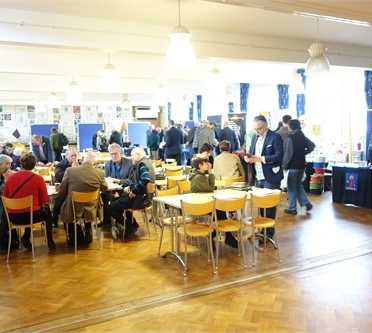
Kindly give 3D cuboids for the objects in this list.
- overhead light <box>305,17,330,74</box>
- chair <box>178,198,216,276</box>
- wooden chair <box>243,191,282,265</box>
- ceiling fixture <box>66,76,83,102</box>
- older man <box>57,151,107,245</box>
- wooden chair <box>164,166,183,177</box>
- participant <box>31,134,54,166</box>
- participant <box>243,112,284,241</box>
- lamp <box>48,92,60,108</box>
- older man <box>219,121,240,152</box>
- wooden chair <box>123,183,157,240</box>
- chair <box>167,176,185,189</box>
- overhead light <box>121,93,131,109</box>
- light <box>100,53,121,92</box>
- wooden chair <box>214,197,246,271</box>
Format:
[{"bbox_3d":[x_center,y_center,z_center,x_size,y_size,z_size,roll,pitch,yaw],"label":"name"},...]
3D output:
[{"bbox_3d":[1.860,-1.705,5.483,0.345,0.795,0.345,-1,6,0],"label":"overhead light"},{"bbox_3d":[0.128,0.743,4.401,0.410,0.820,0.490,-2,6,-9],"label":"chair"},{"bbox_3d":[0.903,0.710,4.749,0.410,0.820,0.470,-3,6,-13],"label":"wooden chair"},{"bbox_3d":[-3.170,-2.173,11.000,0.410,0.720,0.410,-4,7,-26],"label":"ceiling fixture"},{"bbox_3d":[-1.464,0.427,5.550,0.620,1.300,0.780,-1,6,0],"label":"older man"},{"bbox_3d":[-0.240,0.402,7.720,0.400,0.790,0.460,-2,6,-3],"label":"wooden chair"},{"bbox_3d":[-3.520,-0.050,9.550,0.550,1.450,0.600,1,6,18],"label":"participant"},{"bbox_3d":[1.074,0.170,5.323,0.430,1.740,0.510,-6,7,-38],"label":"participant"},{"bbox_3d":[-5.114,-2.549,15.058,0.420,0.570,0.420,-1,6,0],"label":"lamp"},{"bbox_3d":[1.249,-0.401,11.184,0.530,1.756,0.360,-2,6,-9],"label":"older man"},{"bbox_3d":[-0.675,0.632,5.764,0.490,0.820,0.410,-1,6,9],"label":"wooden chair"},{"bbox_3d":[-0.095,0.569,6.302,0.410,0.790,0.490,0,6,12],"label":"chair"},{"bbox_3d":[-2.363,-2.585,15.328,0.410,0.580,0.410,-4,6,-28],"label":"overhead light"},{"bbox_3d":[-1.564,-1.947,8.050,0.400,0.800,0.400,-4,7,-26],"label":"light"},{"bbox_3d":[0.483,0.721,4.540,0.410,0.820,0.490,-2,5,-6],"label":"wooden chair"}]

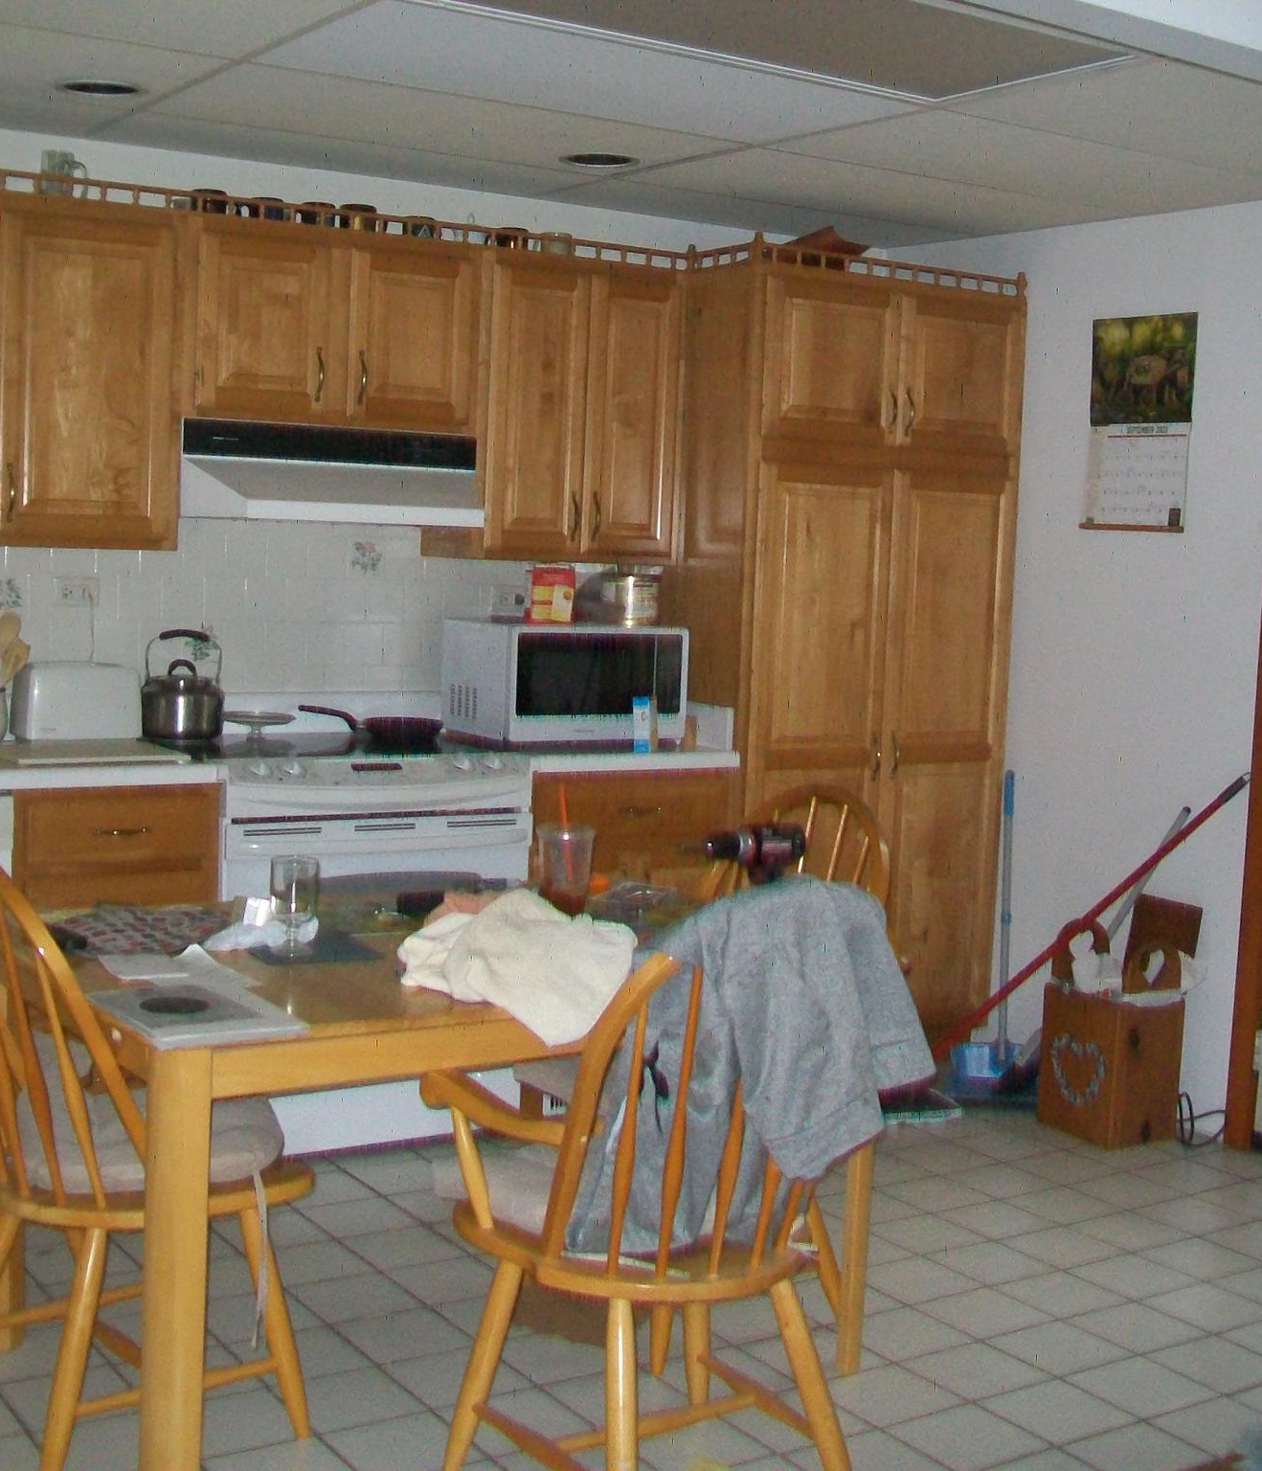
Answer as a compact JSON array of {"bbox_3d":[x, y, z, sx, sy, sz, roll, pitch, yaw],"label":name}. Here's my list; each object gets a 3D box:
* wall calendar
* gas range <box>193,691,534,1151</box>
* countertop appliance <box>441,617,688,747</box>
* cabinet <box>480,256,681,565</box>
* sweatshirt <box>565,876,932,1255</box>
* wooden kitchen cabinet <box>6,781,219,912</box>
[{"bbox_3d":[1.293,-0.796,4.933,0.018,0.553,0.350,-1,6,-33],"label":"wall calendar"},{"bbox_3d":[-0.715,0.456,4.600,0.775,0.960,0.670,-1,6,-33],"label":"gas range"},{"bbox_3d":[-0.173,-0.135,4.998,0.520,0.300,0.360,-1,7,-32],"label":"countertop appliance"},{"bbox_3d":[-0.190,-0.834,5.016,0.598,0.762,0.333,-1,6,-33],"label":"cabinet"},{"bbox_3d":[0.148,0.451,2.591,0.450,0.540,0.280,0,6,-21],"label":"sweatshirt"},{"bbox_3d":[-1.244,0.498,4.304,0.456,0.881,0.632,-1,6,-33],"label":"wooden kitchen cabinet"}]

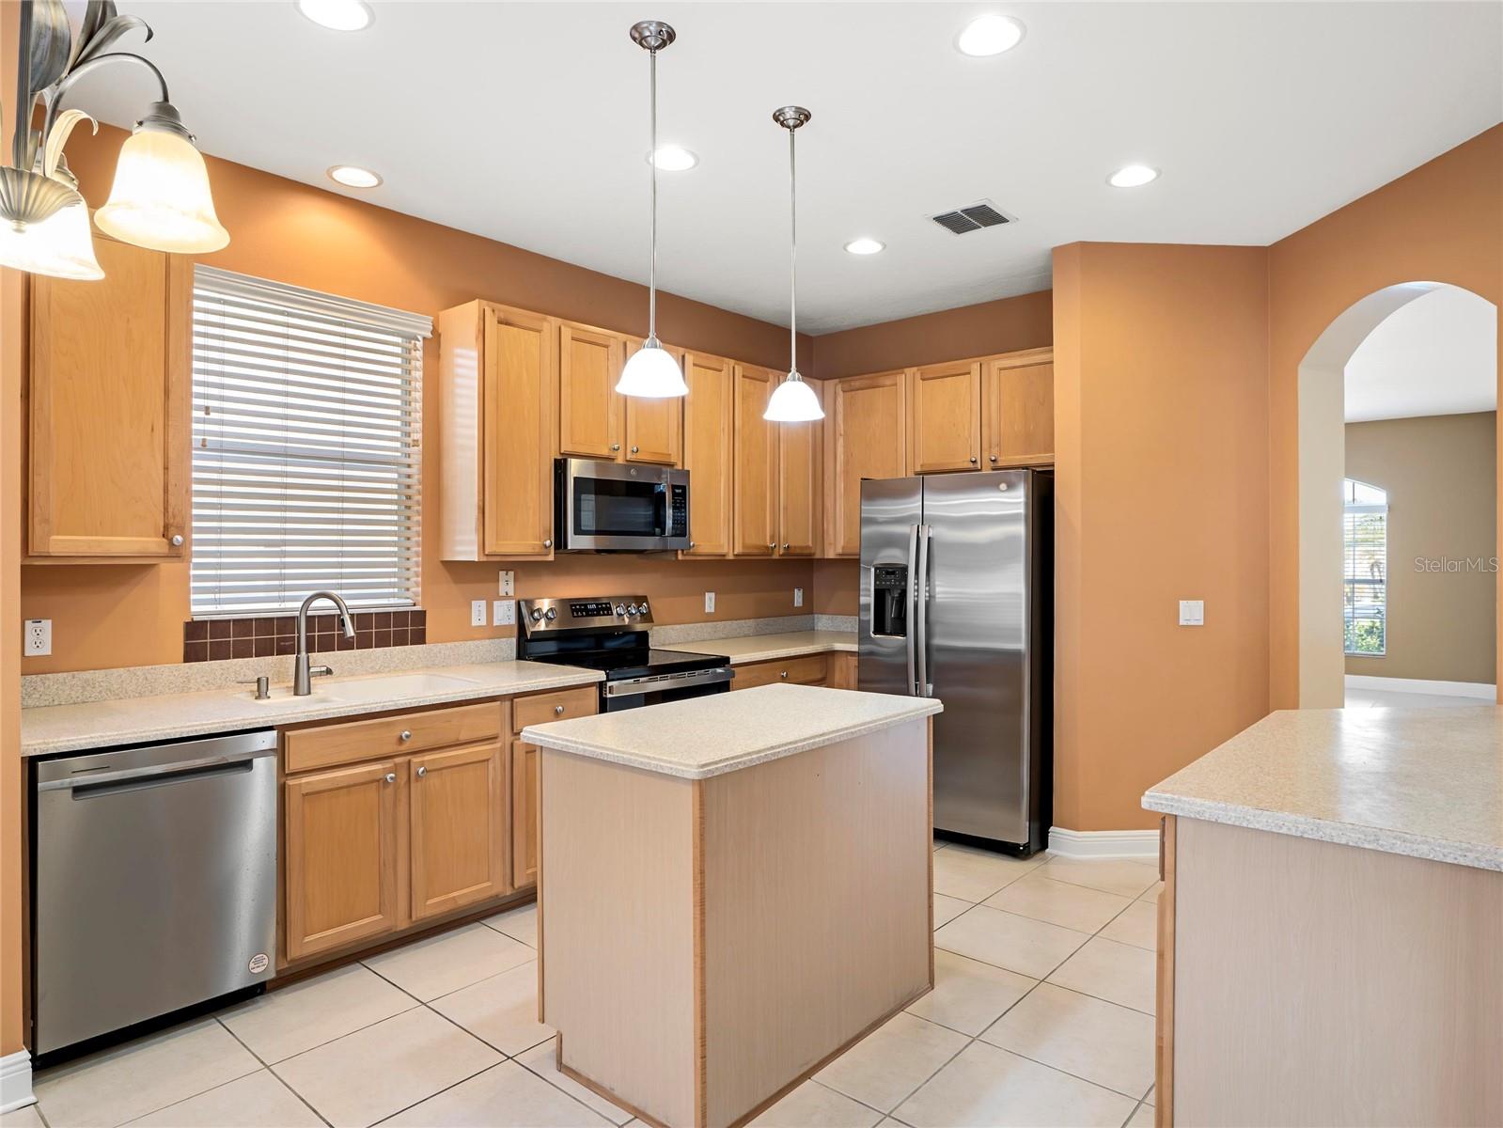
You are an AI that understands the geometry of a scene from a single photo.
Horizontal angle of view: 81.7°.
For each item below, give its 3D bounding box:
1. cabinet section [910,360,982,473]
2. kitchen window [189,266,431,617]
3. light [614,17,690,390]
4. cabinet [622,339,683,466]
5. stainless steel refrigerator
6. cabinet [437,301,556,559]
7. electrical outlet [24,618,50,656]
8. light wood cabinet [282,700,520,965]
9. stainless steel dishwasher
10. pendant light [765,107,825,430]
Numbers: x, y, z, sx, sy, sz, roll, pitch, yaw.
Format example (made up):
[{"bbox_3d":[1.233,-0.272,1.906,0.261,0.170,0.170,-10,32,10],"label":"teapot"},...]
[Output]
[{"bbox_3d":[1.184,-0.806,4.915,0.467,0.589,0.332,0,0,42],"label":"cabinet section"},{"bbox_3d":[-1.687,-0.434,3.405,0.100,1.260,0.900,1,1,42],"label":"kitchen window"},{"bbox_3d":[-0.271,-0.959,2.371,0.200,0.969,0.200,0,1,0],"label":"light"},{"bbox_3d":[-0.594,-0.785,4.371,0.330,0.617,0.385,1,1,42],"label":"cabinet"},{"bbox_3d":[1.151,0.456,4.527,0.912,1.772,0.825,0,0,42],"label":"stainless steel refrigerator"},{"bbox_3d":[-1.106,-0.553,3.812,0.330,1.071,0.379,1,1,42],"label":"cabinet"},{"bbox_3d":[-2.249,0.234,2.745,0.010,0.115,0.069,0,0,42],"label":"electrical outlet"},{"bbox_3d":[-1.423,0.889,3.255,0.625,0.792,0.855,1,1,42],"label":"light wood cabinet"},{"bbox_3d":[-1.909,0.920,2.717,0.610,0.810,0.595,1,1,42],"label":"stainless steel dishwasher"},{"bbox_3d":[0.139,-0.988,2.886,0.198,1.001,0.198,0,0,0],"label":"pendant light"}]

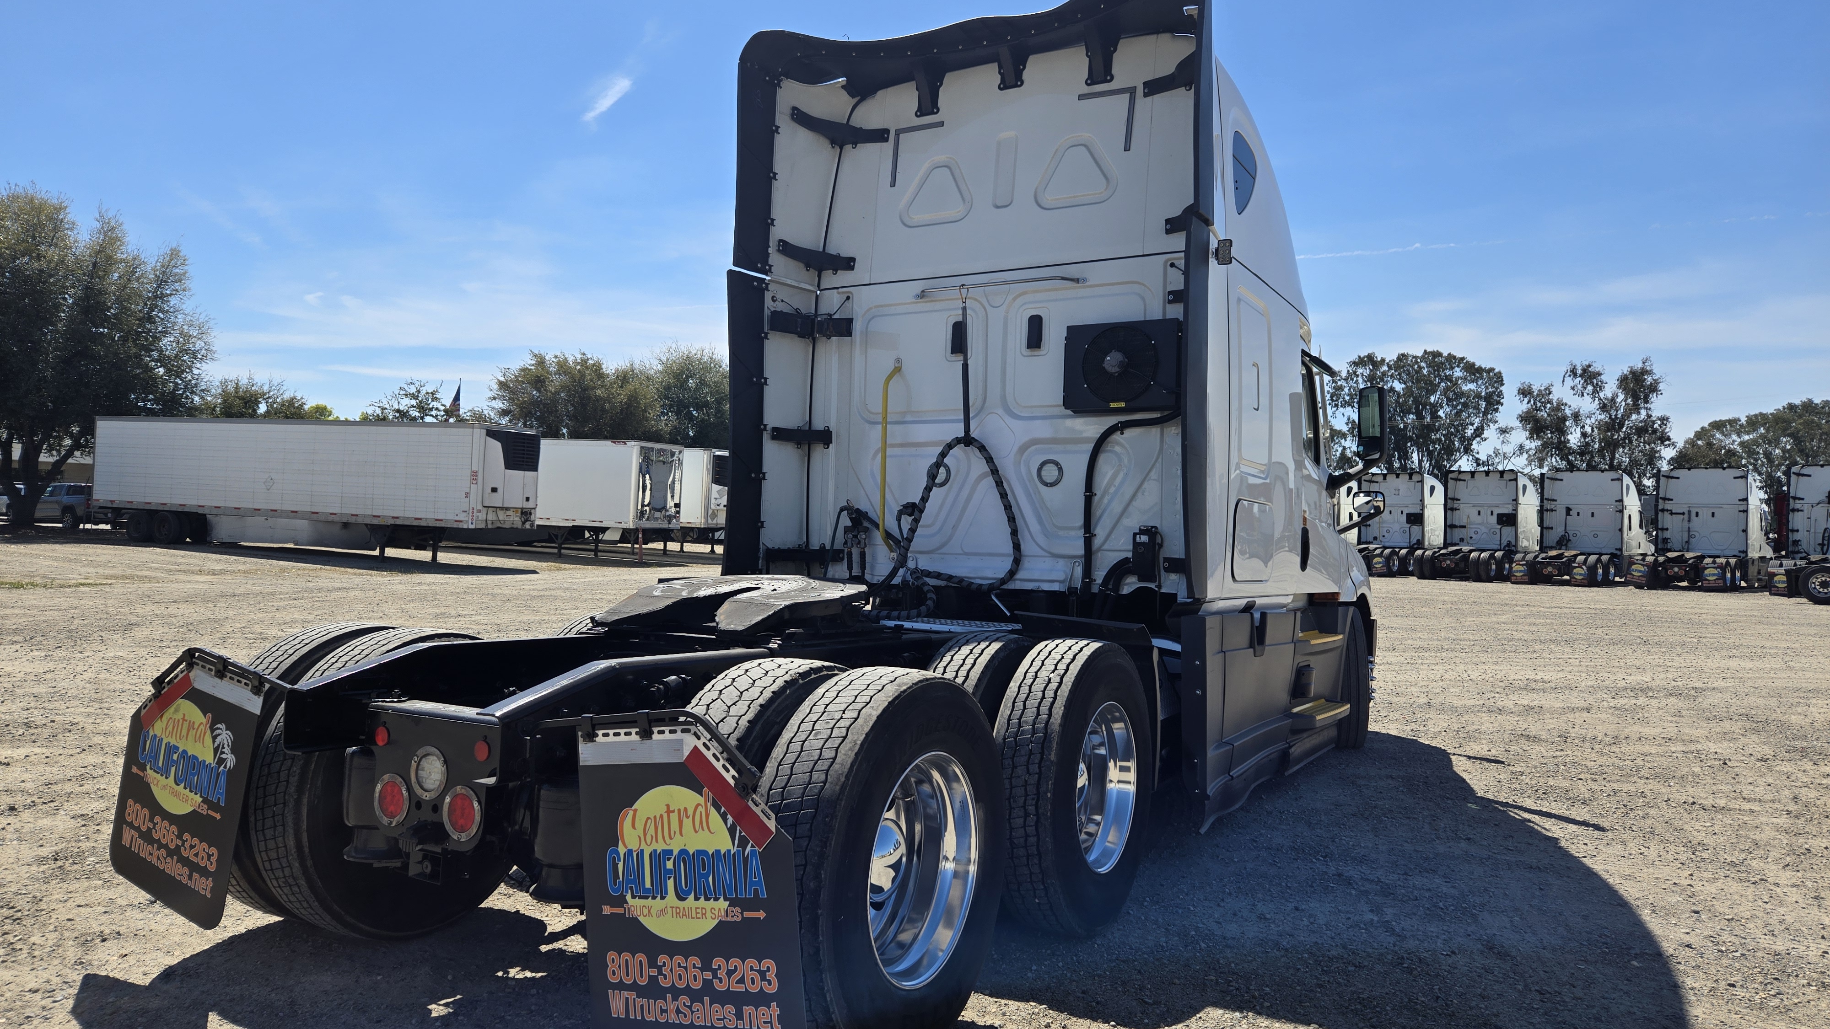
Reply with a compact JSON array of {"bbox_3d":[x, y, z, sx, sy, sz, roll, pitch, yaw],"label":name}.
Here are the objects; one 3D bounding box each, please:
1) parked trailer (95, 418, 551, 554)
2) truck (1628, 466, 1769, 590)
[{"bbox_3d":[-19.141,-0.791,38.318,16.530,4.122,2.600,3,0,23],"label":"parked trailer"},{"bbox_3d":[26.045,0.499,39.795,8.100,3.920,2.600,3,-2,-45],"label":"truck"}]

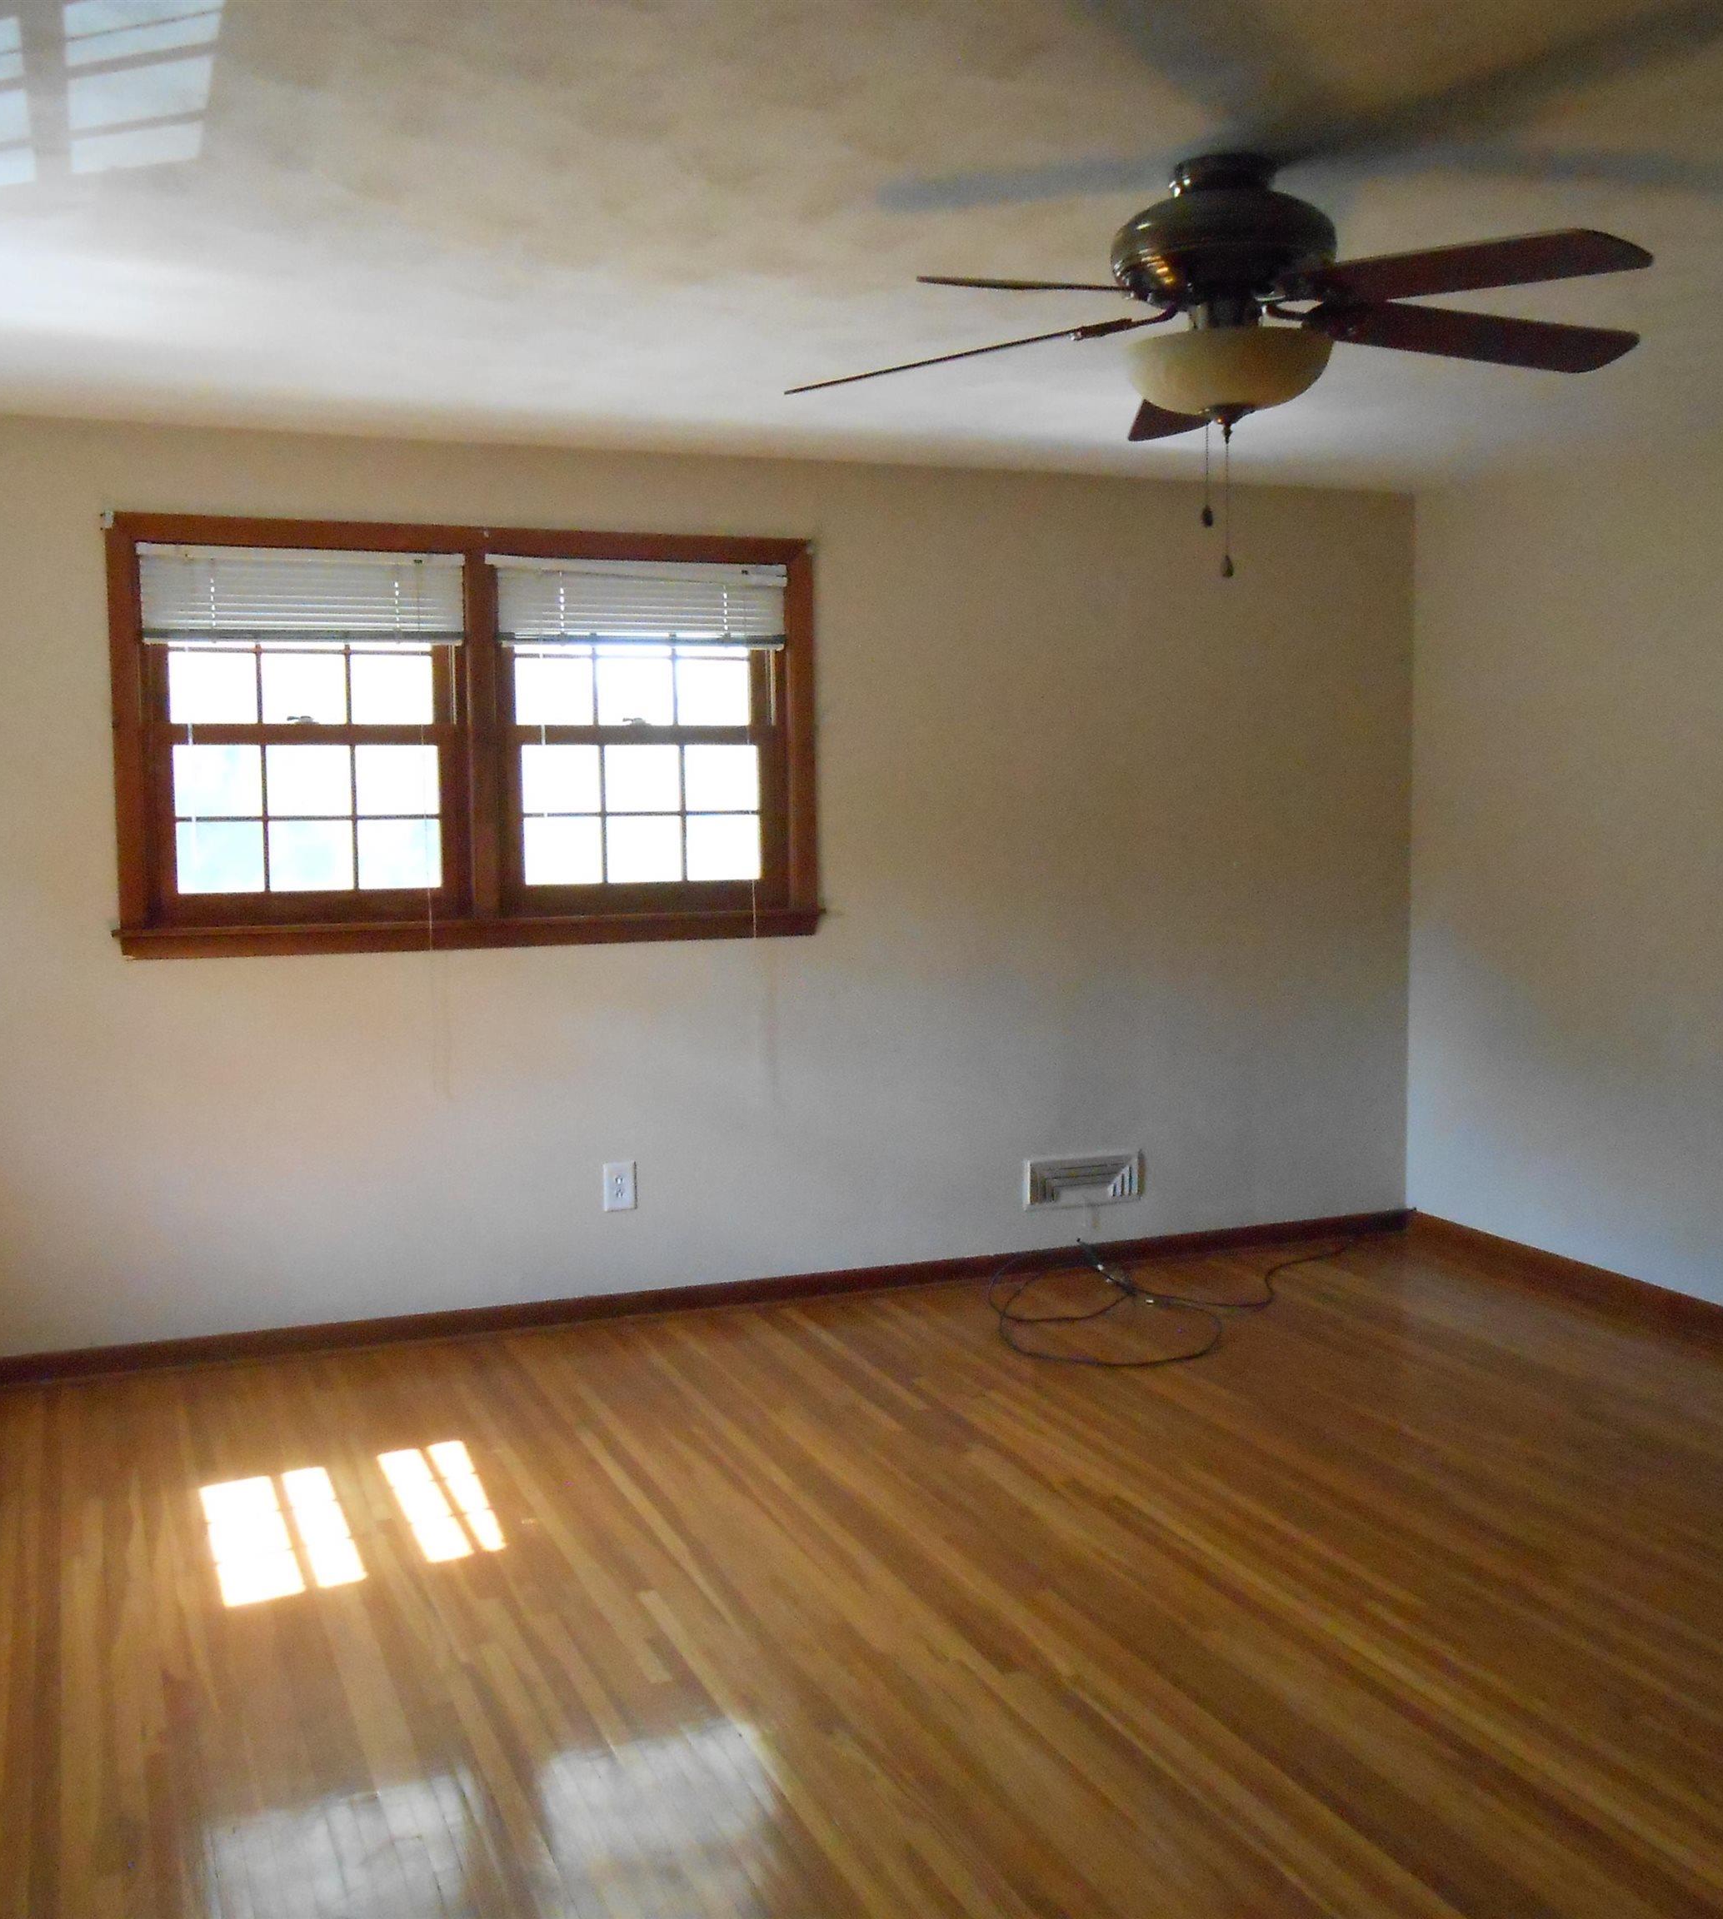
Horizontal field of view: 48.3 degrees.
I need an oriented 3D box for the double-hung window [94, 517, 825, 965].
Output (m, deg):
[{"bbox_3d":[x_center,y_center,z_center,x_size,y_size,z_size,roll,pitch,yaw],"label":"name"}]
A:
[{"bbox_3d":[-0.952,-0.559,4.869,1.798,1.048,0.080,-2,5,-21],"label":"double-hung window"}]

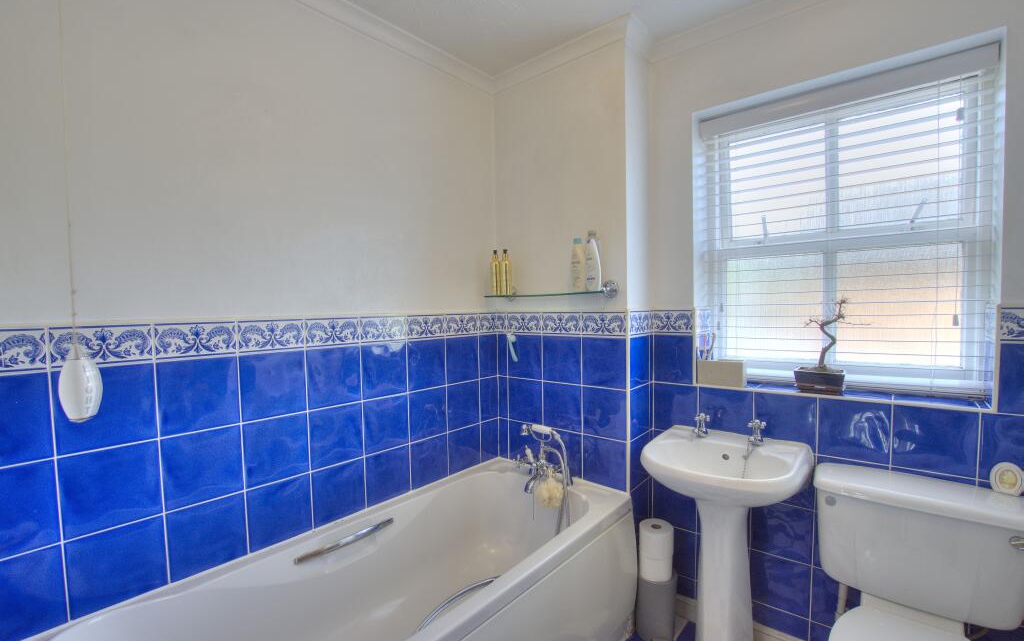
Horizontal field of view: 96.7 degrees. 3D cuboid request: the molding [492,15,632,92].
[{"bbox_3d":[0.169,-1.084,1.877,0.704,0.058,0.050,1,2,41],"label":"molding"}]

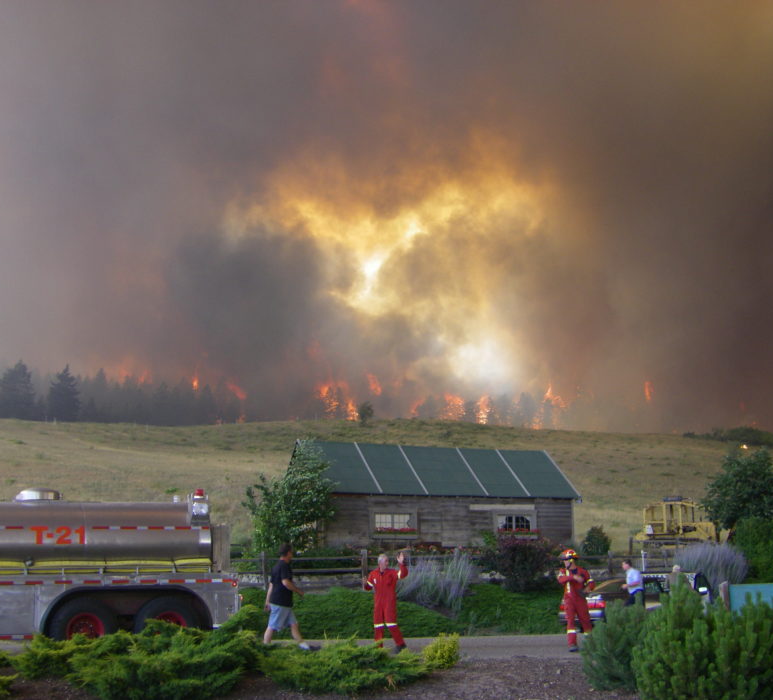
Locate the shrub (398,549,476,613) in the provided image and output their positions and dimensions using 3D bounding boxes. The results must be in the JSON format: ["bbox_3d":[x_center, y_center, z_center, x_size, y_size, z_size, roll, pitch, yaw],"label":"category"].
[{"bbox_3d":[1.260,5.677,25.300,1.927,1.519,1.638,0,-11,0],"label":"shrub"}]

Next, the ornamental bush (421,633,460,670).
[{"bbox_3d":[0.758,4.306,14.651,0.543,0.512,0.550,0,-11,0],"label":"ornamental bush"}]

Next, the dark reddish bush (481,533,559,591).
[{"bbox_3d":[3.381,5.333,25.655,1.953,1.401,1.800,0,-11,0],"label":"dark reddish bush"}]

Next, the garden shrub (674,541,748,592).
[{"bbox_3d":[8.787,5.882,27.688,2.001,1.441,1.900,0,-11,0],"label":"garden shrub"}]

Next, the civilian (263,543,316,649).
[{"bbox_3d":[-1.631,4.207,17.400,0.920,1.797,0.580,2,-11,-8],"label":"civilian"}]

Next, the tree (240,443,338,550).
[{"bbox_3d":[-2.869,4.361,30.300,2.781,3.370,2.642,0,-11,0],"label":"tree"}]

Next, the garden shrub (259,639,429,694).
[{"bbox_3d":[-0.553,4.014,13.180,2.186,0.584,1.800,0,-11,0],"label":"garden shrub"}]

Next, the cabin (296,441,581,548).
[{"bbox_3d":[1.473,5.332,36.261,9.695,3.891,4.599,5,-12,-22],"label":"cabin"}]

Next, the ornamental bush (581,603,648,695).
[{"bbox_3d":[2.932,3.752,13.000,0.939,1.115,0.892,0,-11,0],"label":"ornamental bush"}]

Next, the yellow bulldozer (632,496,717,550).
[{"bbox_3d":[16.200,9.695,57.198,4.900,3.001,2.700,-3,-11,16],"label":"yellow bulldozer"}]

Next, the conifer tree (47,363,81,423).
[{"bbox_3d":[-59.914,8.316,190.000,6.307,11.416,6.307,0,-11,0],"label":"conifer tree"}]

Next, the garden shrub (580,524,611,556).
[{"bbox_3d":[6.835,6.261,33.500,0.981,1.093,0.981,0,-11,0],"label":"garden shrub"}]

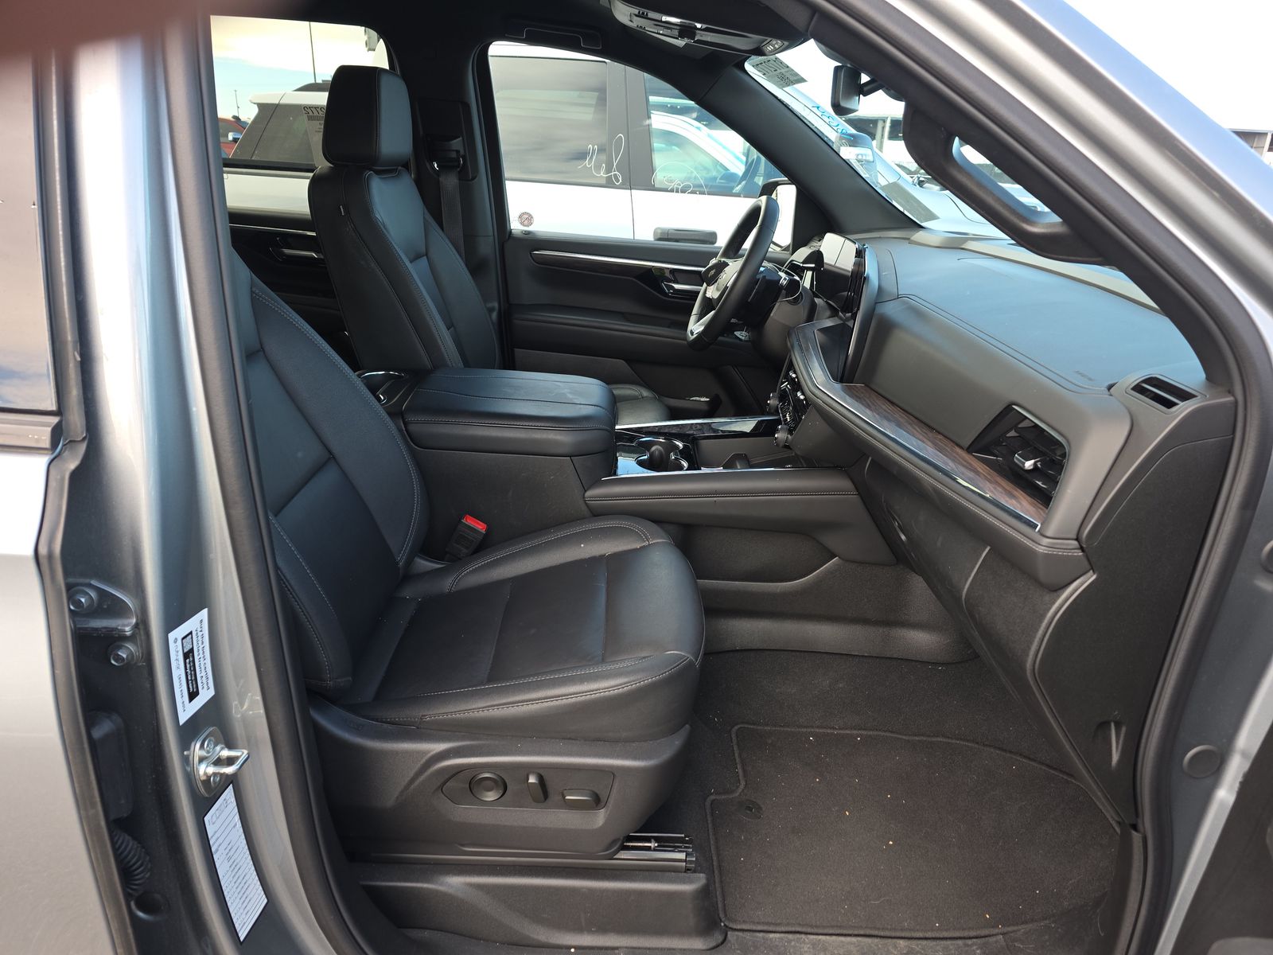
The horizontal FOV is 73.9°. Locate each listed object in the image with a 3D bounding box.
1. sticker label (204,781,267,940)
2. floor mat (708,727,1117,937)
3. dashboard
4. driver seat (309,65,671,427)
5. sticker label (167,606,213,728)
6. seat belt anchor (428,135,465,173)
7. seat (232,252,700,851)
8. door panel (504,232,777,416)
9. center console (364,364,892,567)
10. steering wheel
[{"bbox_3d":[-0.402,0.389,0.853,0.002,0.153,0.049,0,20,9],"label":"sticker label"},{"bbox_3d":[0.443,0.537,1.373,0.690,0.031,0.464,0,20,-2],"label":"floor mat"},{"bbox_3d":[0.515,-0.147,1.597,0.515,0.597,1.504,0,20,-2],"label":"dashboard"},{"bbox_3d":[-0.274,-0.364,1.937,0.731,1.020,0.556,0,20,-2],"label":"driver seat"},{"bbox_3d":[-0.406,0.173,0.774,0.002,0.098,0.051,4,20,8],"label":"sticker label"},{"bbox_3d":[-0.465,-0.793,2.076,0.088,0.088,0.046,0,20,-2],"label":"seat belt anchor"},{"bbox_3d":[-0.294,-0.072,1.121,0.803,1.009,0.556,0,20,-2],"label":"seat"},{"bbox_3d":[0.068,-0.328,2.350,0.845,0.680,0.144,0,20,-2],"label":"door panel"},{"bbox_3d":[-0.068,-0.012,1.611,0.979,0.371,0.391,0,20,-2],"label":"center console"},{"bbox_3d":[0.226,-0.451,1.927,0.103,0.386,0.386,23,18,-10],"label":"steering wheel"}]

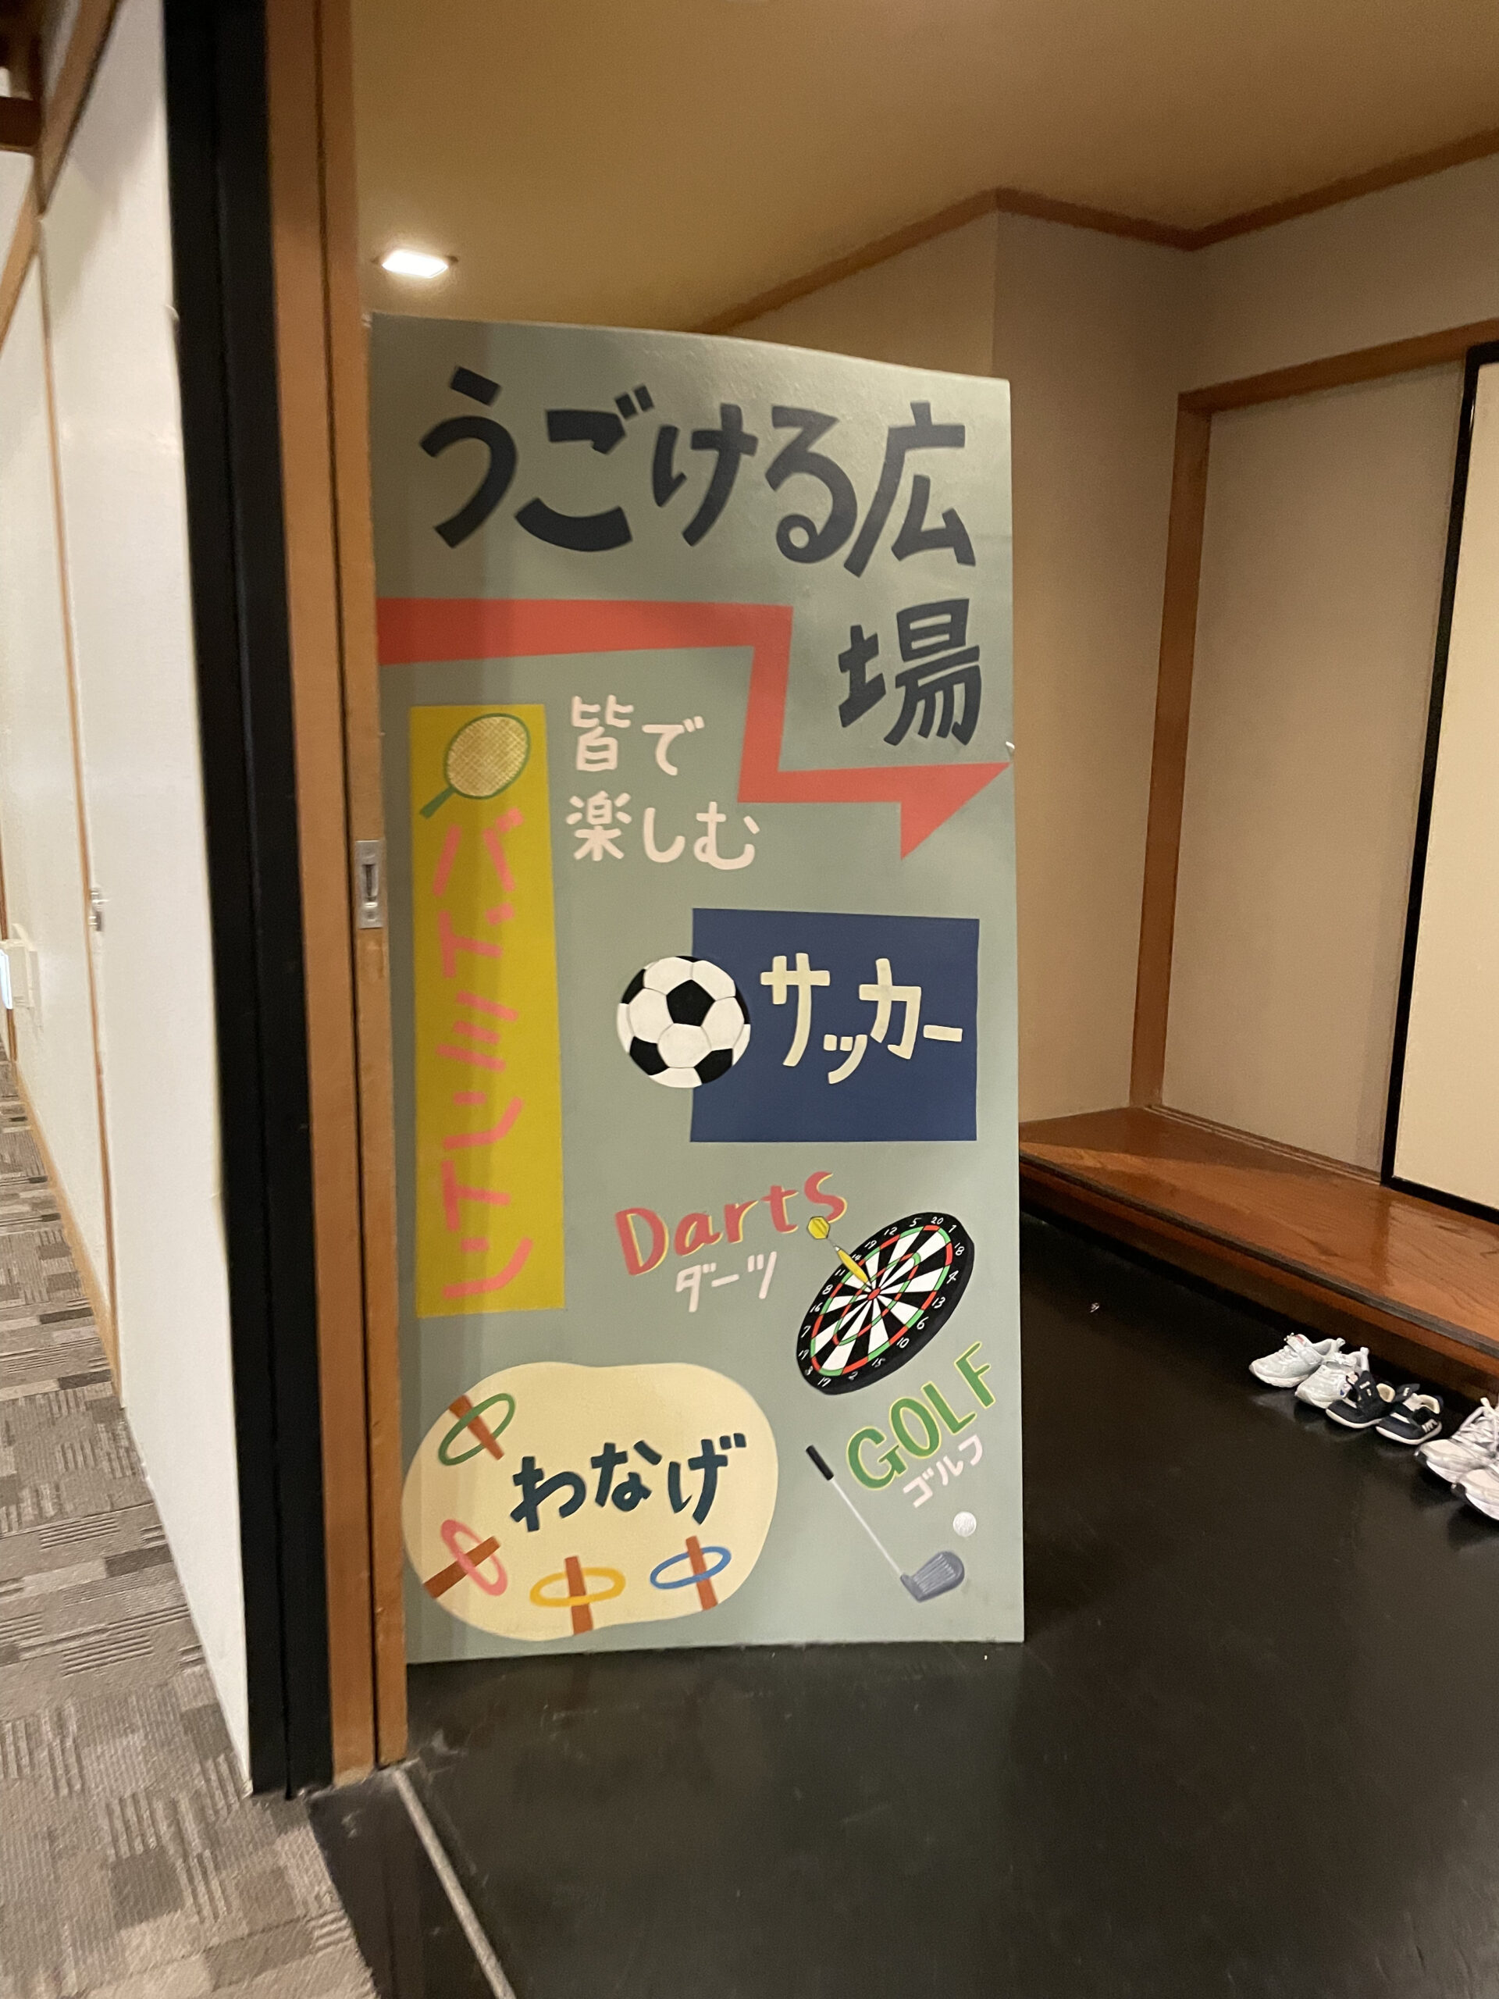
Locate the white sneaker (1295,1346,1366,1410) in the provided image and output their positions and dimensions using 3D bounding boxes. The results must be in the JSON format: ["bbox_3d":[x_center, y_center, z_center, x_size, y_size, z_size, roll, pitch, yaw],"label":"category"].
[{"bbox_3d":[1.184,0.759,3.045,0.205,0.082,0.077,-6,13,-34],"label":"white sneaker"}]

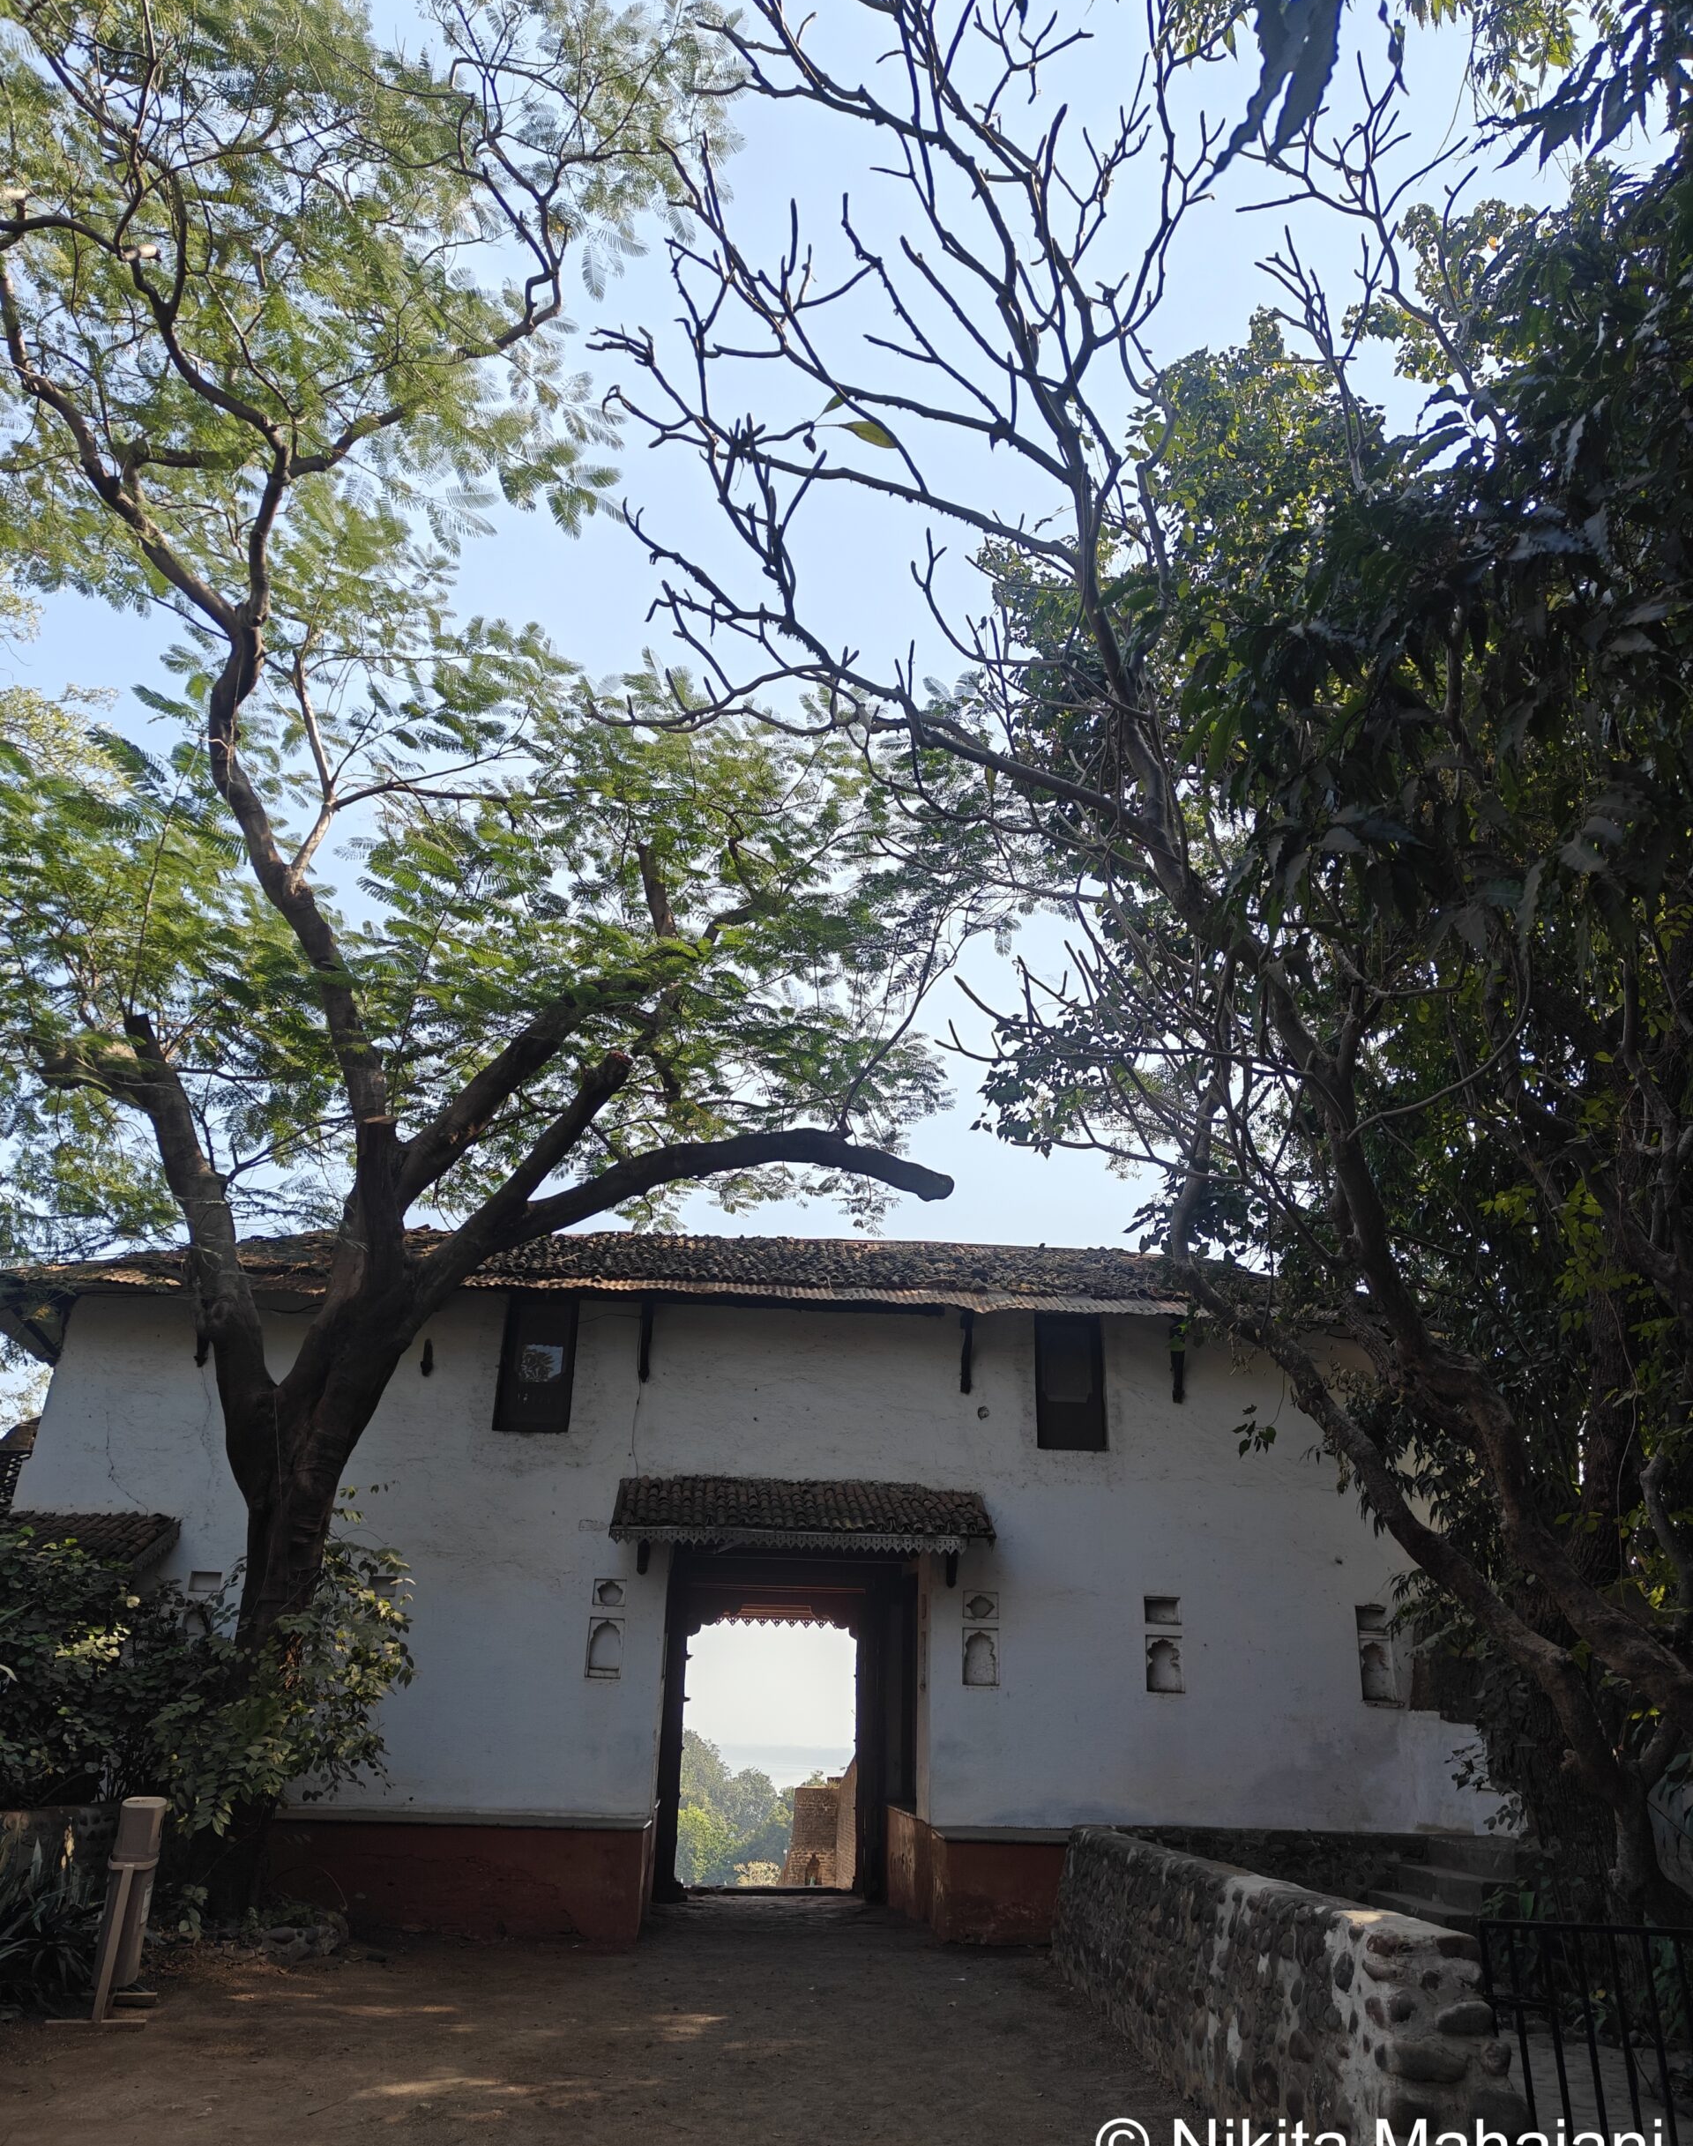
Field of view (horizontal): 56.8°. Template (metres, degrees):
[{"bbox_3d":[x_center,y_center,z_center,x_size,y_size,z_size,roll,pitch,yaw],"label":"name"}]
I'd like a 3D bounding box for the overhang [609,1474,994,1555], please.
[{"bbox_3d":[-0.384,4.013,14.156,3.391,0.653,0.720,3,-23,-3],"label":"overhang"}]

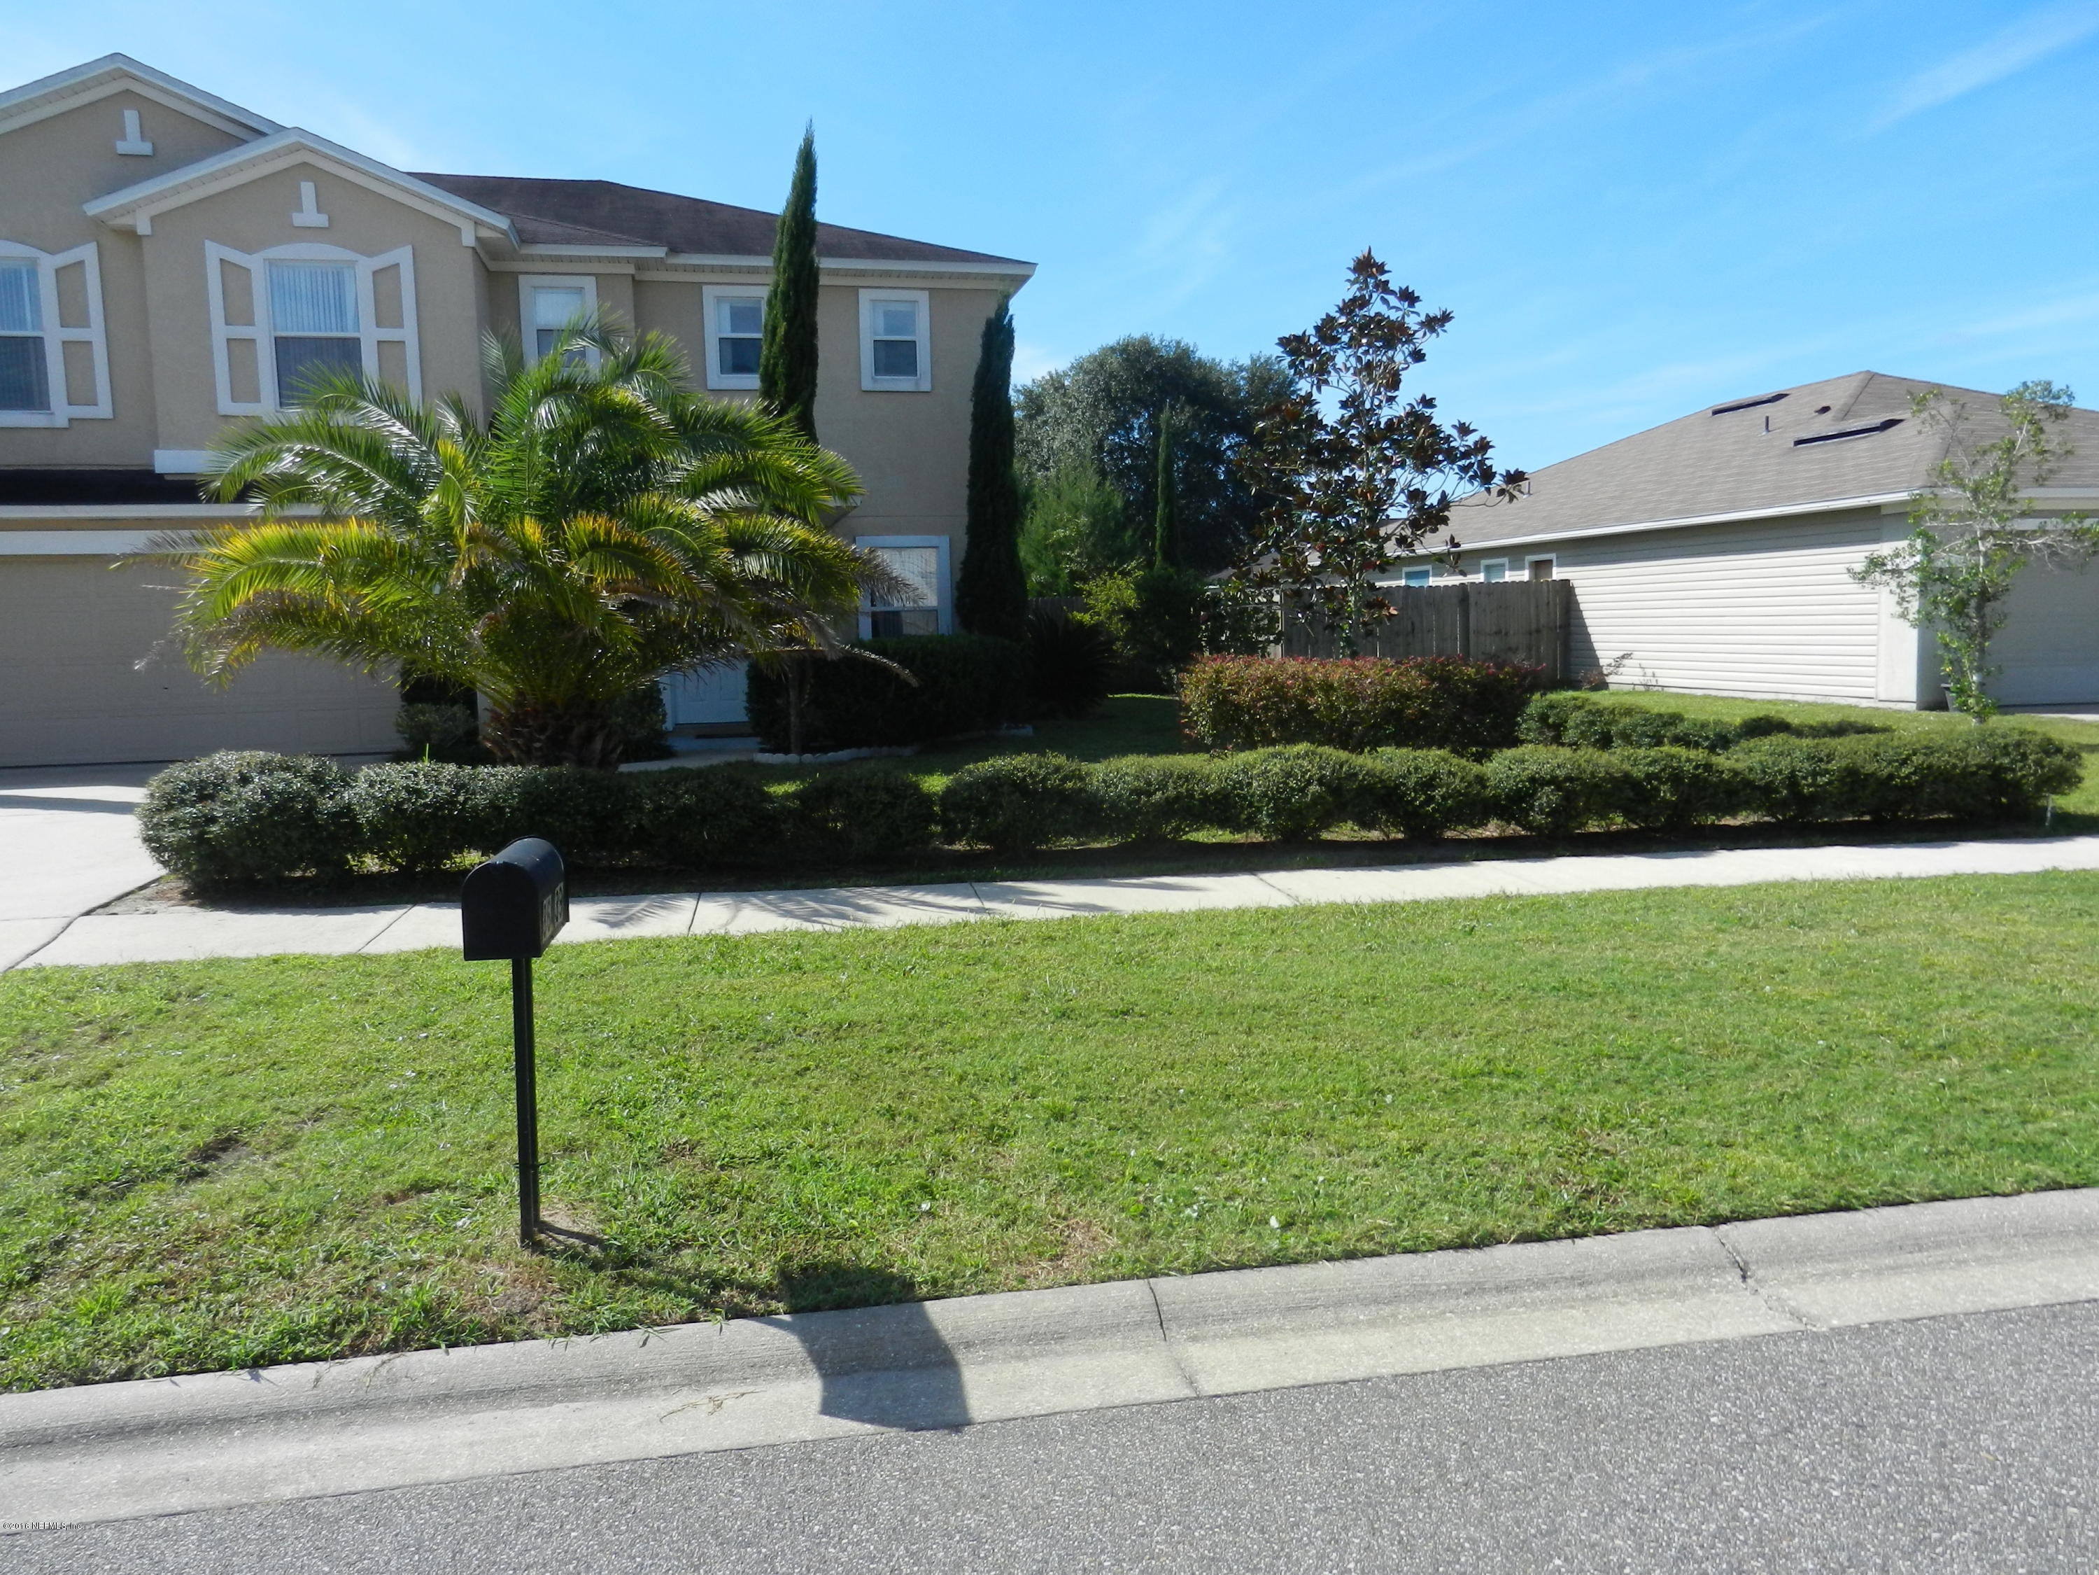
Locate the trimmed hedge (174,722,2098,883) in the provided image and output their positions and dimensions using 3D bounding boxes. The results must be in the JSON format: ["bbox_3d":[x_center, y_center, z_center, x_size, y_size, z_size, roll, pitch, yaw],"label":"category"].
[{"bbox_3d":[0.792,0.023,9.548,11.800,0.660,1.000,-2,6,-6],"label":"trimmed hedge"}]

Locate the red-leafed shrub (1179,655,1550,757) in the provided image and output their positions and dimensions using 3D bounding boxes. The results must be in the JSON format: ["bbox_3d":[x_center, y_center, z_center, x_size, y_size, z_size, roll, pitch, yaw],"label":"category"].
[{"bbox_3d":[3.114,-0.896,15.632,3.600,0.930,1.200,-2,6,-3],"label":"red-leafed shrub"}]

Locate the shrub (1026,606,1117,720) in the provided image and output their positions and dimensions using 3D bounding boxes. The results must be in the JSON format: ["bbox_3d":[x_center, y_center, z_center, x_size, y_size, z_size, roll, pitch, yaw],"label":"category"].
[{"bbox_3d":[0.287,-1.698,20.687,1.350,1.500,1.350,-1,6,0],"label":"shrub"}]

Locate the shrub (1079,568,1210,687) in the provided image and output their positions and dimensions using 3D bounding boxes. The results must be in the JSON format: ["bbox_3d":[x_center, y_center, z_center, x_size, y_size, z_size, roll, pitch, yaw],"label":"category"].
[{"bbox_3d":[1.761,-3.004,28.704,2.200,2.300,2.100,-3,6,-12],"label":"shrub"}]

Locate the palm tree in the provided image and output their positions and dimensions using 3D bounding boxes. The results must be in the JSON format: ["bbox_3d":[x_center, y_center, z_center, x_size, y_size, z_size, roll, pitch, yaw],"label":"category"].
[{"bbox_3d":[-4.524,-2.057,13.299,6.000,4.100,5.800,-3,6,-12],"label":"palm tree"}]

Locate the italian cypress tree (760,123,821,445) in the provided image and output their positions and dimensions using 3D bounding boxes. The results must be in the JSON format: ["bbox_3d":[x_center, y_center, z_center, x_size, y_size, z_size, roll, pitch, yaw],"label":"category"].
[{"bbox_3d":[-2.543,-3.415,15.349,0.680,6.150,0.680,-3,6,-12],"label":"italian cypress tree"}]

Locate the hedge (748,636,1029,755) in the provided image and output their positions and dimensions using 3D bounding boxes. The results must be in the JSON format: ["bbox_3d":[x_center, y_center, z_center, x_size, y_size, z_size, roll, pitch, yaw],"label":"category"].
[{"bbox_3d":[-1.817,-1.152,17.290,3.200,1.200,1.700,-3,6,-12],"label":"hedge"}]

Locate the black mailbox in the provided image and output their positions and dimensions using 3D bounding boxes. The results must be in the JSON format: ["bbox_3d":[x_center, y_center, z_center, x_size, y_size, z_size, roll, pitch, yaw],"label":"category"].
[{"bbox_3d":[-1.355,0.276,3.877,0.178,0.236,0.460,-2,6,-9],"label":"black mailbox"}]

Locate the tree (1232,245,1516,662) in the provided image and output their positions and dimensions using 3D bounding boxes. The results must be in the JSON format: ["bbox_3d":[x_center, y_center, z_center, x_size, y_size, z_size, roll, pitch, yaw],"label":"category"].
[{"bbox_3d":[3.702,-3.306,17.367,3.100,5.300,3.000,-3,6,-12],"label":"tree"}]

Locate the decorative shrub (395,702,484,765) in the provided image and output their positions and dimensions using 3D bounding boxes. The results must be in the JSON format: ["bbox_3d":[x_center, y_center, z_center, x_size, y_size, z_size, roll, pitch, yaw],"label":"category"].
[{"bbox_3d":[-6.154,-0.588,15.354,0.850,0.670,0.800,-3,6,-12],"label":"decorative shrub"}]

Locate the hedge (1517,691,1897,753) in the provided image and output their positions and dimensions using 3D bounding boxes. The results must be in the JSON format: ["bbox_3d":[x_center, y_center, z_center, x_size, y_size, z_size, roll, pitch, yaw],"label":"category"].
[{"bbox_3d":[5.372,-0.432,12.887,0.900,0.560,4.500,-3,6,-12],"label":"hedge"}]

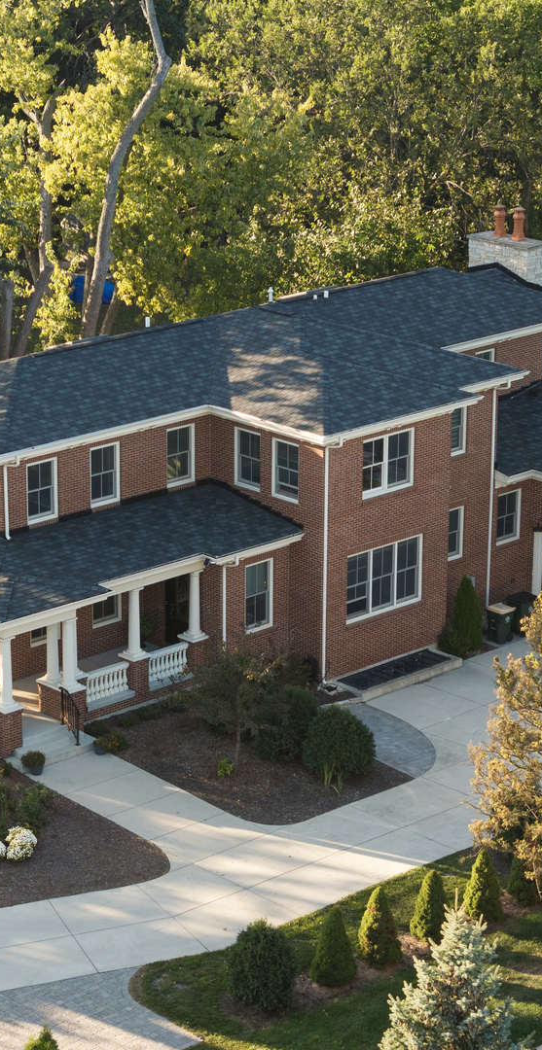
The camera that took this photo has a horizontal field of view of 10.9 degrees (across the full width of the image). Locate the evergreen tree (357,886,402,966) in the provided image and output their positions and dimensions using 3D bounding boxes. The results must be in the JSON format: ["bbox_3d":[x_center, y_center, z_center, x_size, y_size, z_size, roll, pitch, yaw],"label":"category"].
[{"bbox_3d":[2.244,8.234,58.495,0.940,1.740,0.940,0,18,0],"label":"evergreen tree"}]

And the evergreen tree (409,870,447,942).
[{"bbox_3d":[3.449,8.289,61.818,0.860,1.600,0.860,0,17,0],"label":"evergreen tree"}]

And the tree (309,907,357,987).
[{"bbox_3d":[1.278,8.523,57.673,0.960,1.670,0.960,0,18,0],"label":"tree"}]

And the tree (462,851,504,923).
[{"bbox_3d":[4.717,7.969,62.929,0.920,1.570,0.920,0,17,0],"label":"tree"}]

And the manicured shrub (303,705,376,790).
[{"bbox_3d":[1.653,5.191,68.228,1.740,1.650,1.740,0,18,0],"label":"manicured shrub"}]

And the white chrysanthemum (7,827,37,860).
[{"bbox_3d":[-5.575,7.072,63.345,0.740,0.600,0.760,0,18,0],"label":"white chrysanthemum"}]

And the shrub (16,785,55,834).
[{"bbox_3d":[-5.388,6.428,64.635,0.850,1.050,0.850,0,18,0],"label":"shrub"}]

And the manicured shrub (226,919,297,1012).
[{"bbox_3d":[-0.192,9.064,58.936,1.450,1.880,1.450,0,17,0],"label":"manicured shrub"}]

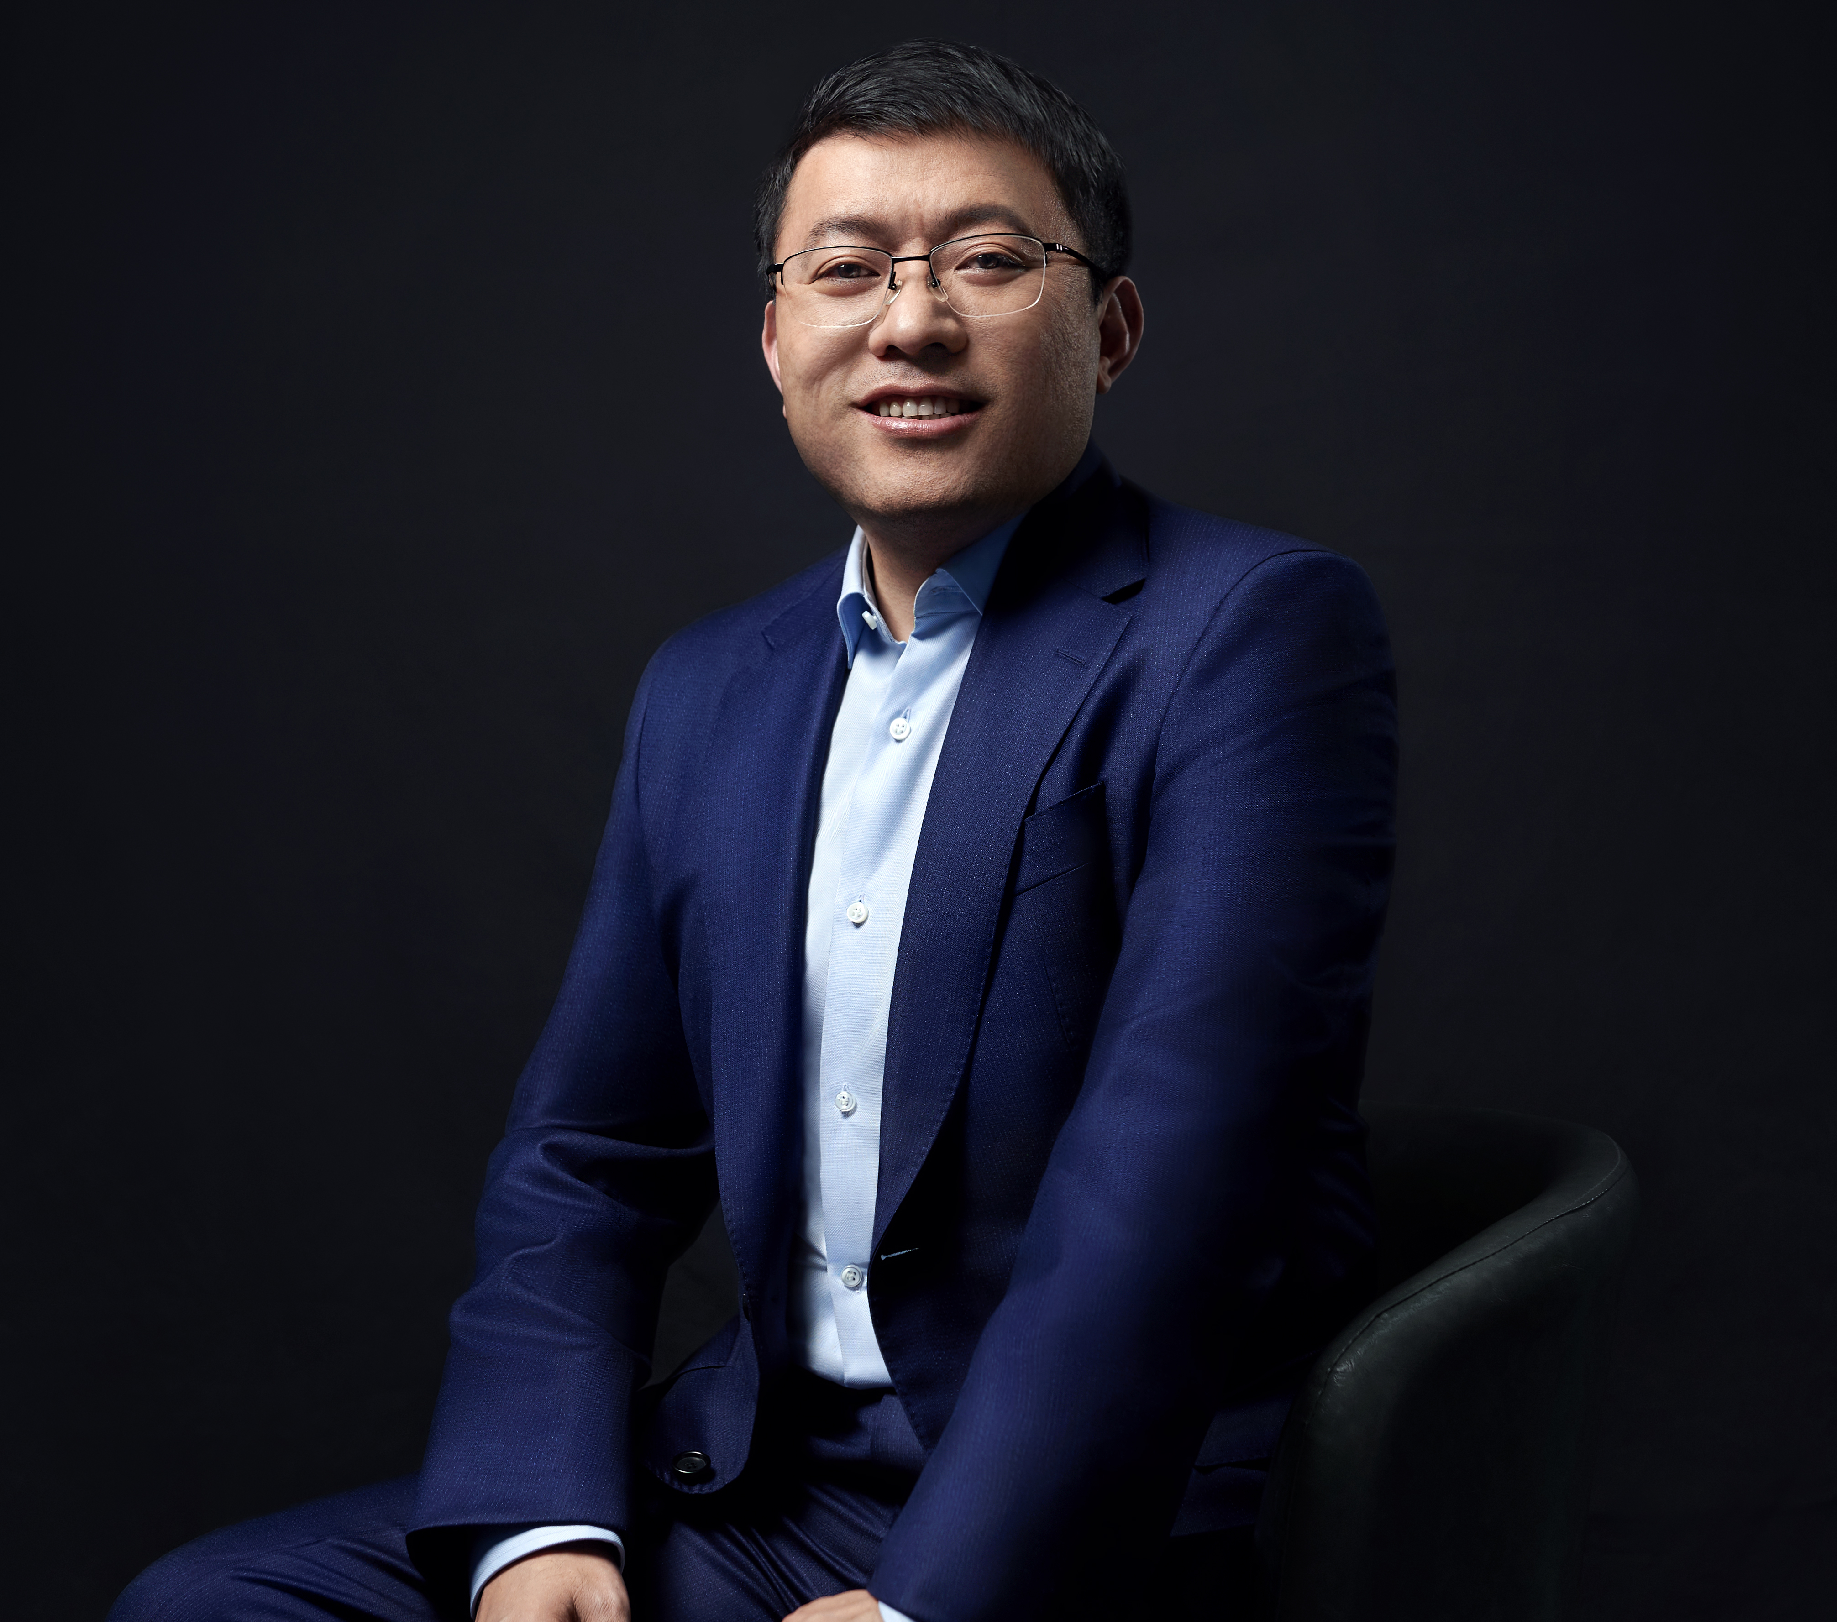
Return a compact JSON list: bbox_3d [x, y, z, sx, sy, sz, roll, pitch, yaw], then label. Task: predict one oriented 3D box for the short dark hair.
[{"bbox_3d":[0.014,-0.297,1.890,0.178,0.160,0.200,-3,2,10],"label":"short dark hair"}]

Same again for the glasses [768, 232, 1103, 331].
[{"bbox_3d":[0.010,-0.254,1.860,0.146,0.043,0.138,-3,2,10],"label":"glasses"}]

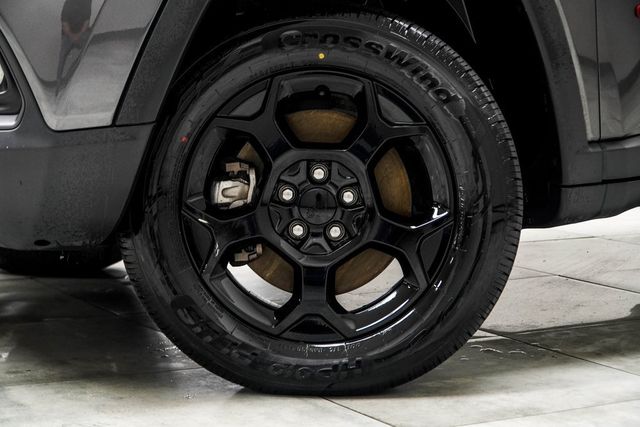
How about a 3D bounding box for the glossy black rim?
[{"bbox_3d":[0.000,-0.022,2.614,0.464,0.464,0.190,1,6,2],"label":"glossy black rim"}]

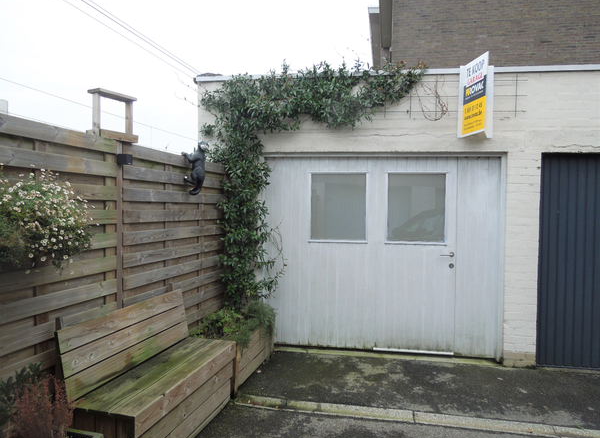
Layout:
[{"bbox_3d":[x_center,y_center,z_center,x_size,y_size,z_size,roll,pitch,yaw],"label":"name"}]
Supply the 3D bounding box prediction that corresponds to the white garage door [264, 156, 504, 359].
[{"bbox_3d":[0.819,0.355,4.515,2.454,2.060,0.081,1,2,9],"label":"white garage door"}]

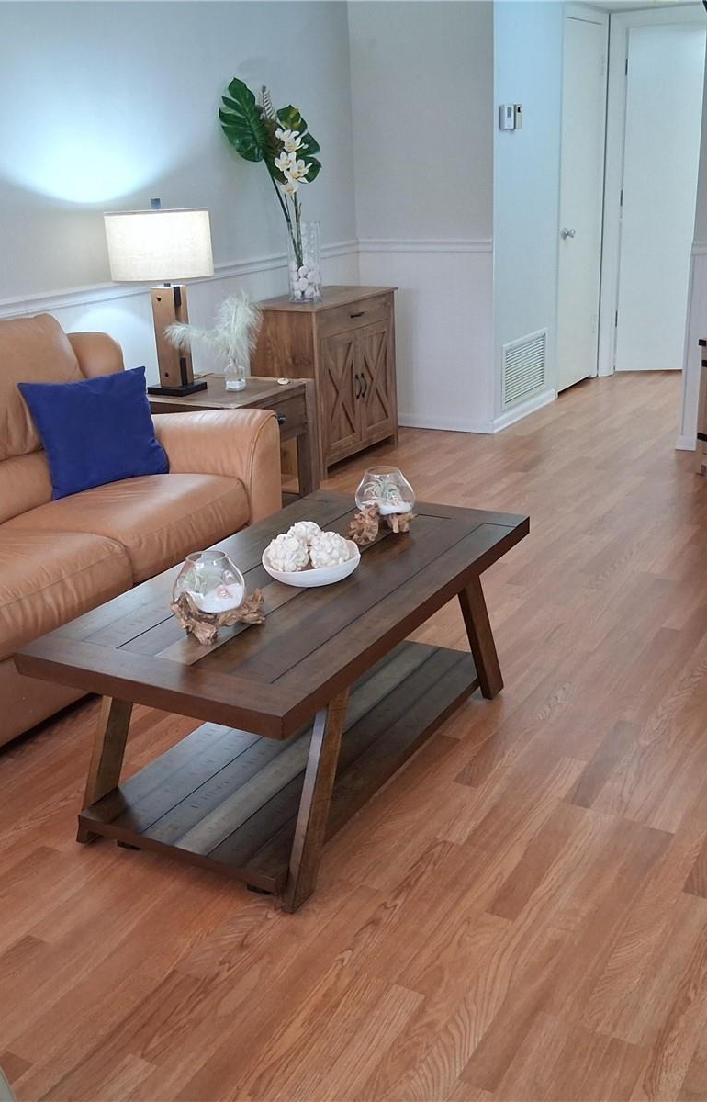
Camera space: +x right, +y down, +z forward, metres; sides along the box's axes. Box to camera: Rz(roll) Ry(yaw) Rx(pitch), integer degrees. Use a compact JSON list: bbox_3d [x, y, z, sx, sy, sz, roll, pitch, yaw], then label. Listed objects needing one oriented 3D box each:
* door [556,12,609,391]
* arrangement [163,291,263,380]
[{"bbox_3d":[1.336,-1.991,6.567,0.060,2.060,0.670,9,23,30],"label":"door"},{"bbox_3d":[-0.550,-0.818,4.296,0.370,0.385,0.240,-5,20,-6],"label":"arrangement"}]

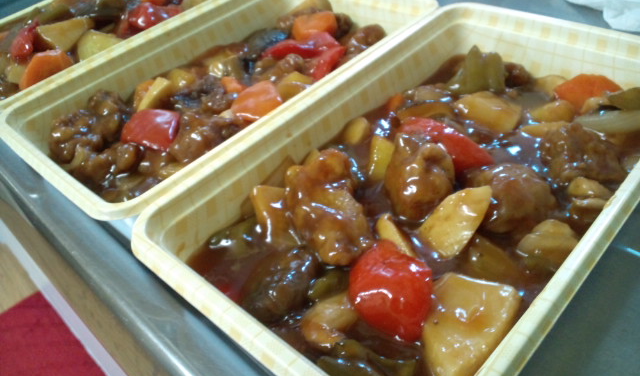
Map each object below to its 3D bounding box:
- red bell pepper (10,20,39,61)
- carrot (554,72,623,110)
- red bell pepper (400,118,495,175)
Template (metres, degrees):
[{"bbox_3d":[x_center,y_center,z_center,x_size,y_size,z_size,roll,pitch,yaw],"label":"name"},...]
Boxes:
[{"bbox_3d":[-0.189,-0.093,0.331,0.014,0.025,0.015,27,52,35],"label":"red bell pepper"},{"bbox_3d":[0.122,-0.043,0.236,0.029,0.020,0.014,27,52,35],"label":"carrot"},{"bbox_3d":[0.053,-0.018,0.221,0.040,0.018,0.016,27,52,35],"label":"red bell pepper"}]

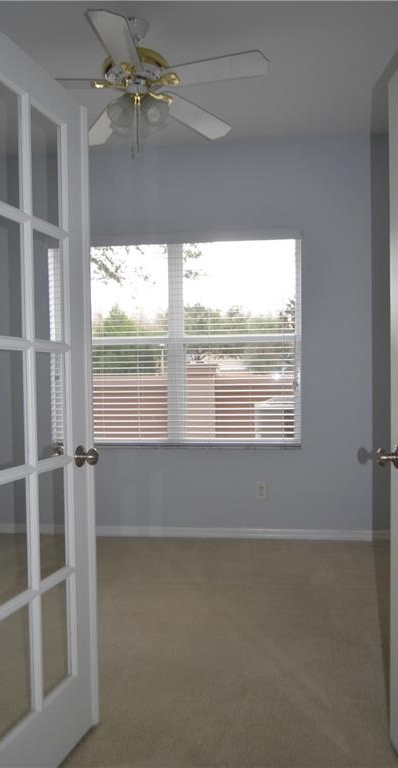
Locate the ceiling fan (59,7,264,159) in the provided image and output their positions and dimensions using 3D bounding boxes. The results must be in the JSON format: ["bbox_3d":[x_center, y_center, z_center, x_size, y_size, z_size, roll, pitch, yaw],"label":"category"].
[{"bbox_3d":[-0.272,-1.317,2.538,1.140,0.610,1.140,-1,1,4],"label":"ceiling fan"}]

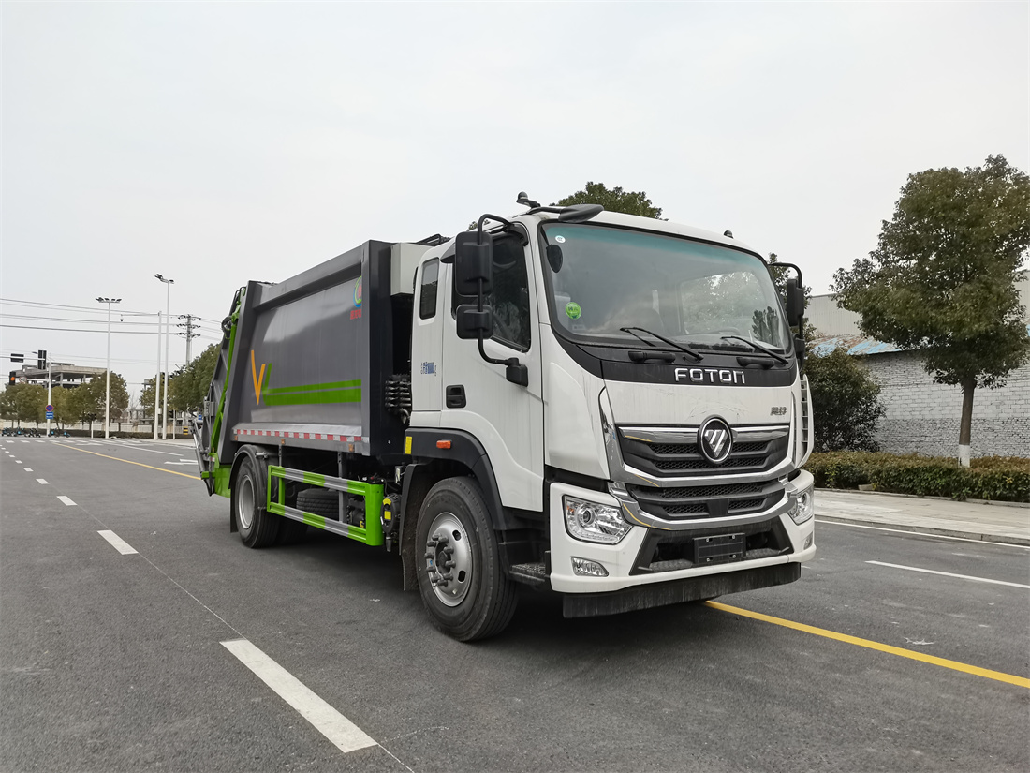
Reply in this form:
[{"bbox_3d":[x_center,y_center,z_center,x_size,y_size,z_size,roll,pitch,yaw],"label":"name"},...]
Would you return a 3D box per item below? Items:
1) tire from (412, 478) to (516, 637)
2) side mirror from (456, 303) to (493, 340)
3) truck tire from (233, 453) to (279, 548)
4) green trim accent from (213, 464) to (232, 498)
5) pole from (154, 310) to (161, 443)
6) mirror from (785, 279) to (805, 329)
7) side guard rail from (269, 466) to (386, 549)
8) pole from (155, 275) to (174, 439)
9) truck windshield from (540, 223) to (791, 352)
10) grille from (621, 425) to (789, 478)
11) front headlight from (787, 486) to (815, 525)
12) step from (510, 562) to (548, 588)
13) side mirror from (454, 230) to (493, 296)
[{"bbox_3d":[-0.334,1.121,5.126,0.280,1.030,1.030,2,-3,-35],"label":"tire"},{"bbox_3d":[-0.213,-0.338,4.077,0.193,0.190,0.100,0,-3,-9],"label":"side mirror"},{"bbox_3d":[-2.930,1.296,8.798,0.280,1.030,1.030,2,-3,-35],"label":"truck tire"},{"bbox_3d":[-3.656,1.194,9.919,0.160,0.420,0.880,2,-3,-35],"label":"green trim accent"},{"bbox_3d":[-27.892,-0.820,60.500,0.300,10.100,0.300,1,-3,-25],"label":"pole"},{"bbox_3d":[2.165,-0.642,5.963,0.120,0.365,0.215,-2,-3,33],"label":"mirror"},{"bbox_3d":[-1.742,1.001,6.859,0.110,0.470,2.760,2,-3,-33],"label":"side guard rail"},{"bbox_3d":[-28.358,-2.414,62.132,1.500,13.200,0.500,2,-3,-35],"label":"pole"},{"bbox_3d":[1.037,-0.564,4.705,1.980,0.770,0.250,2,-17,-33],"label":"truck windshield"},{"bbox_3d":[1.159,0.369,4.475,1.450,0.300,0.140,2,-3,-33],"label":"grille"},{"bbox_3d":[1.821,0.743,4.956,0.390,0.265,0.170,2,-3,-33],"label":"front headlight"},{"bbox_3d":[0.120,1.016,4.176,0.210,0.100,0.300,2,-3,-33],"label":"step"},{"bbox_3d":[-0.233,-0.689,4.346,0.215,0.365,0.120,1,-3,-13],"label":"side mirror"}]

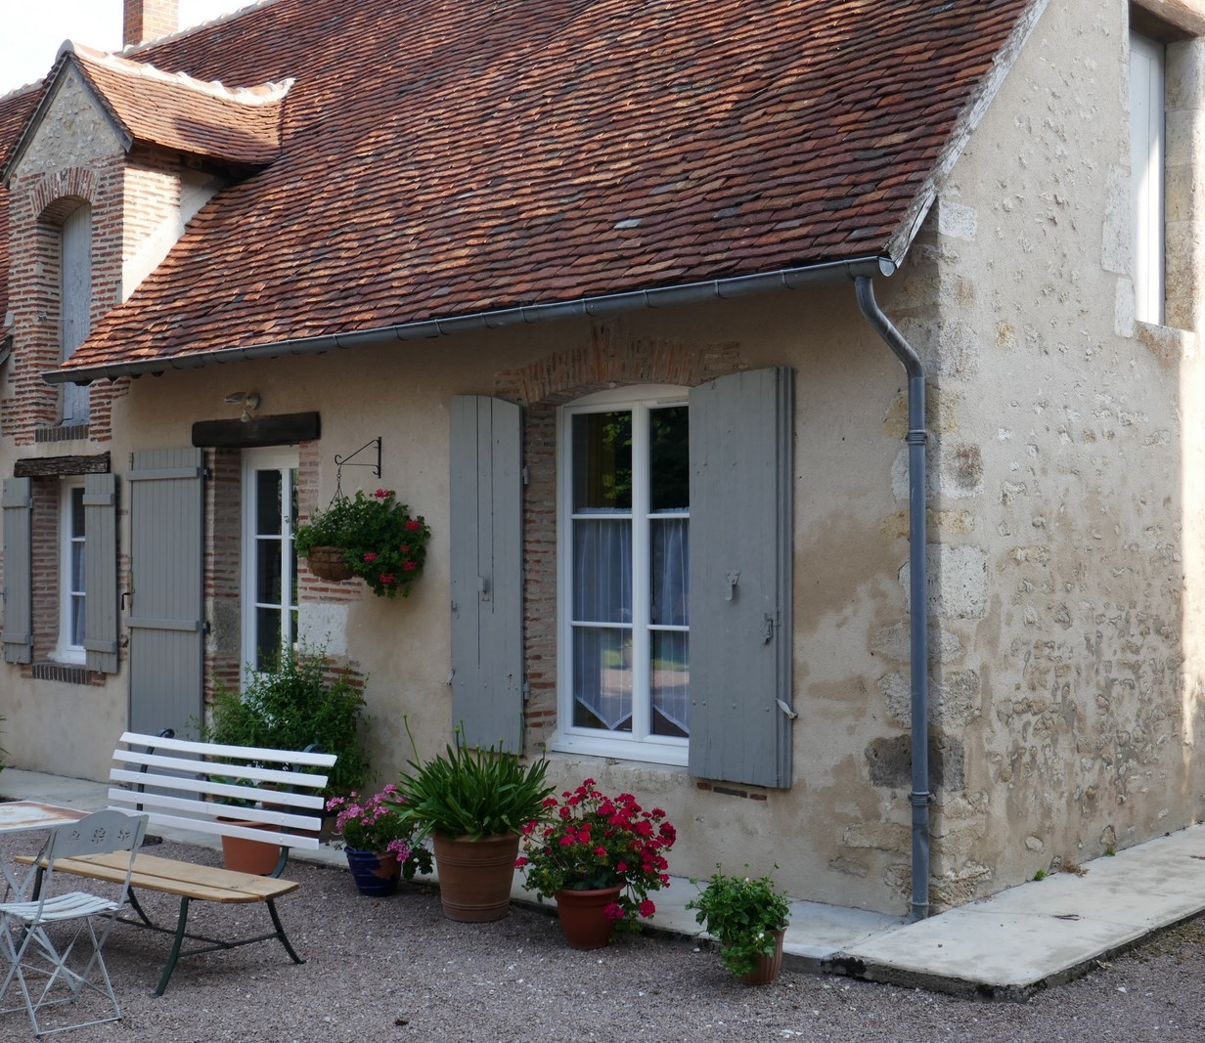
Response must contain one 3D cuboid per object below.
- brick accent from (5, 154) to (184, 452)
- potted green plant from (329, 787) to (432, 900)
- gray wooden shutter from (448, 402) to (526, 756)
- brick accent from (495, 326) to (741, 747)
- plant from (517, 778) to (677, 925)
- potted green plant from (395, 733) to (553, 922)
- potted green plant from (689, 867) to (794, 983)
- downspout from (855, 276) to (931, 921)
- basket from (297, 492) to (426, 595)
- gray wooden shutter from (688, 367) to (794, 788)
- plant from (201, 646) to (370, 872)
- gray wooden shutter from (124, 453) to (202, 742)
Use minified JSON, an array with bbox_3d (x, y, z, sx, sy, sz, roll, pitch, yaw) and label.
[{"bbox_3d":[-4.162,-1.737,13.127,1.832,2.258,0.554,-1,-2,42],"label":"brick accent"},{"bbox_3d":[-1.198,1.712,8.638,0.560,0.610,0.520,0,-1,0],"label":"potted green plant"},{"bbox_3d":[-0.681,0.297,9.569,0.610,2.120,0.048,-1,-2,42],"label":"gray wooden shutter"},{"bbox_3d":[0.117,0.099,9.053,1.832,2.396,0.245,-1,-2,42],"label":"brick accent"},{"bbox_3d":[-0.020,1.542,7.503,0.690,0.670,0.620,-1,-1,42],"label":"plant"},{"bbox_3d":[-0.640,1.496,7.959,0.734,0.891,0.734,0,-1,0],"label":"potted green plant"},{"bbox_3d":[0.572,1.680,6.747,0.415,0.472,0.415,0,-1,0],"label":"potted green plant"},{"bbox_3d":[1.347,0.375,7.419,0.096,2.977,0.527,-1,-2,42],"label":"downspout"},{"bbox_3d":[-1.488,0.140,9.961,0.820,0.670,0.640,-1,-1,42],"label":"basket"},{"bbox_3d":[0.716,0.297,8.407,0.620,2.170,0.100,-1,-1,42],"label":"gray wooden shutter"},{"bbox_3d":[-1.874,1.396,9.500,0.980,1.320,0.850,-1,-1,42],"label":"plant"},{"bbox_3d":[-3.204,0.736,11.815,0.940,2.517,0.053,-1,-2,42],"label":"gray wooden shutter"}]

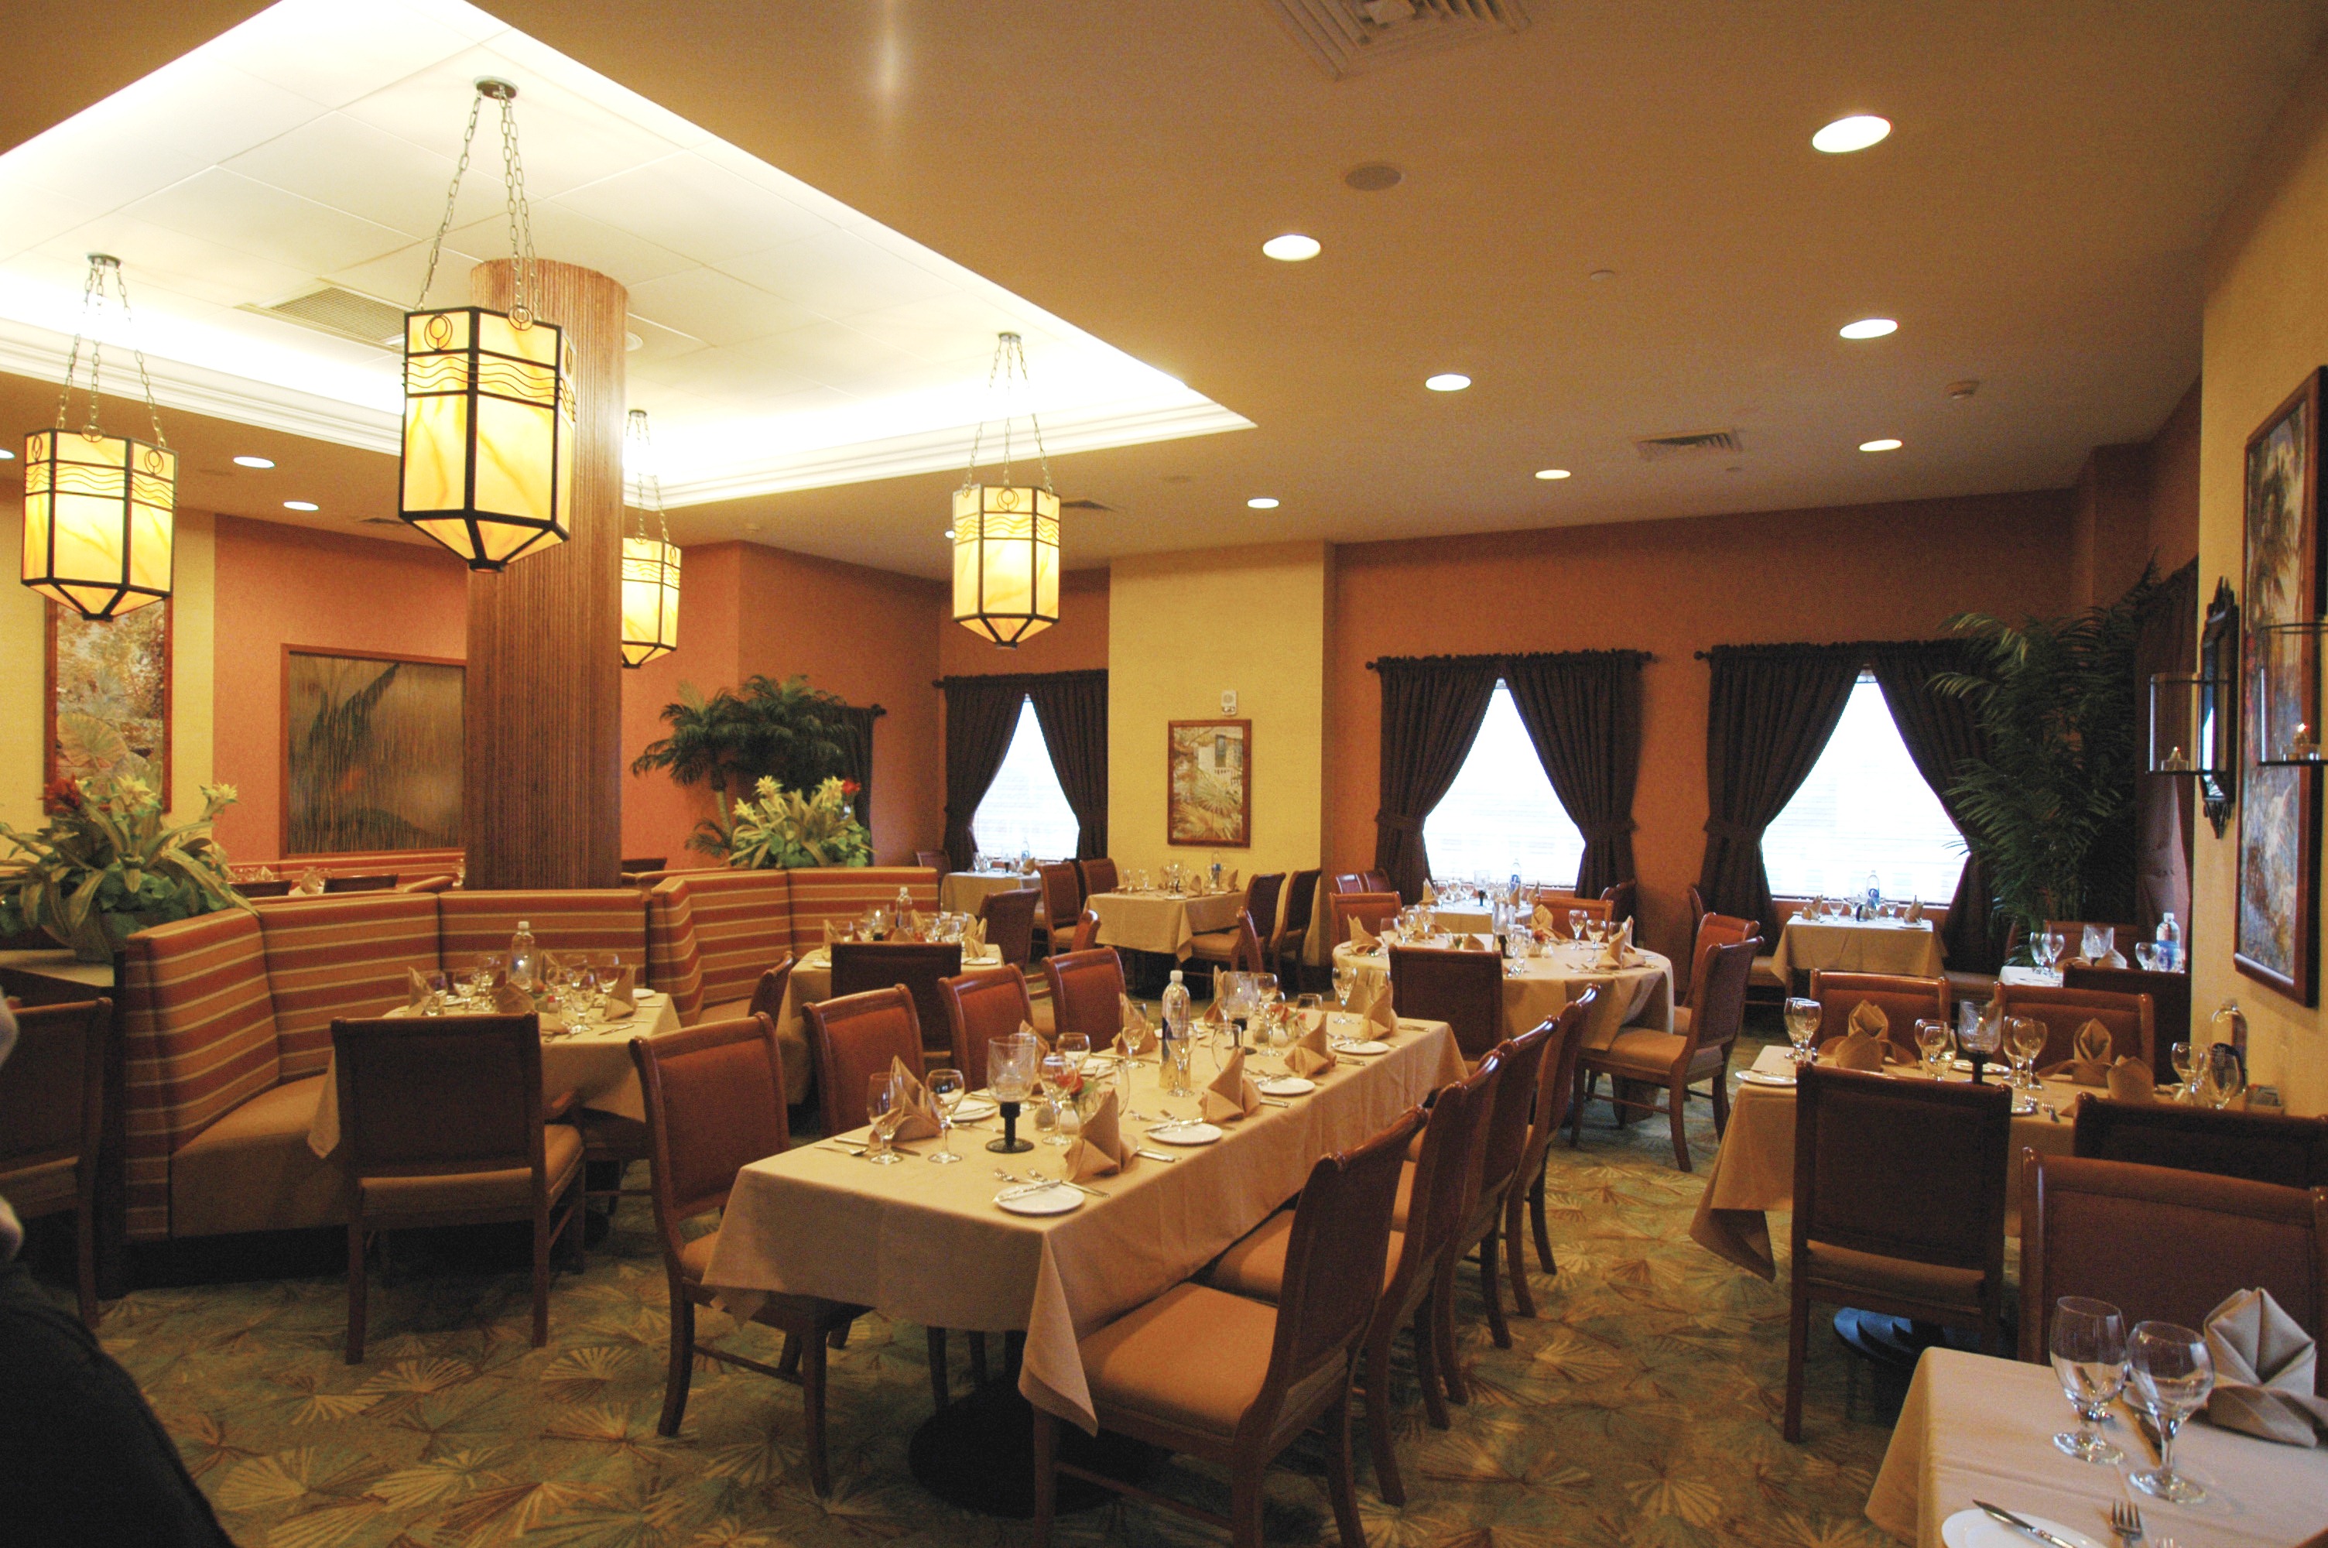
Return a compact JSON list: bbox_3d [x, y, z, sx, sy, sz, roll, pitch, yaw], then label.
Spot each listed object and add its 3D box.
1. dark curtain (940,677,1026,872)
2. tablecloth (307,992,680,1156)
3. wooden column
[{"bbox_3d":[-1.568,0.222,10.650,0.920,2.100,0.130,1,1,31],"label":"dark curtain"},{"bbox_3d":[-2.058,0.929,3.940,0.870,0.310,0.870,1,1,-13],"label":"tablecloth"},{"bbox_3d":[-2.612,-0.250,5.197,0.585,3.640,0.585,1,1,31],"label":"wooden column"}]

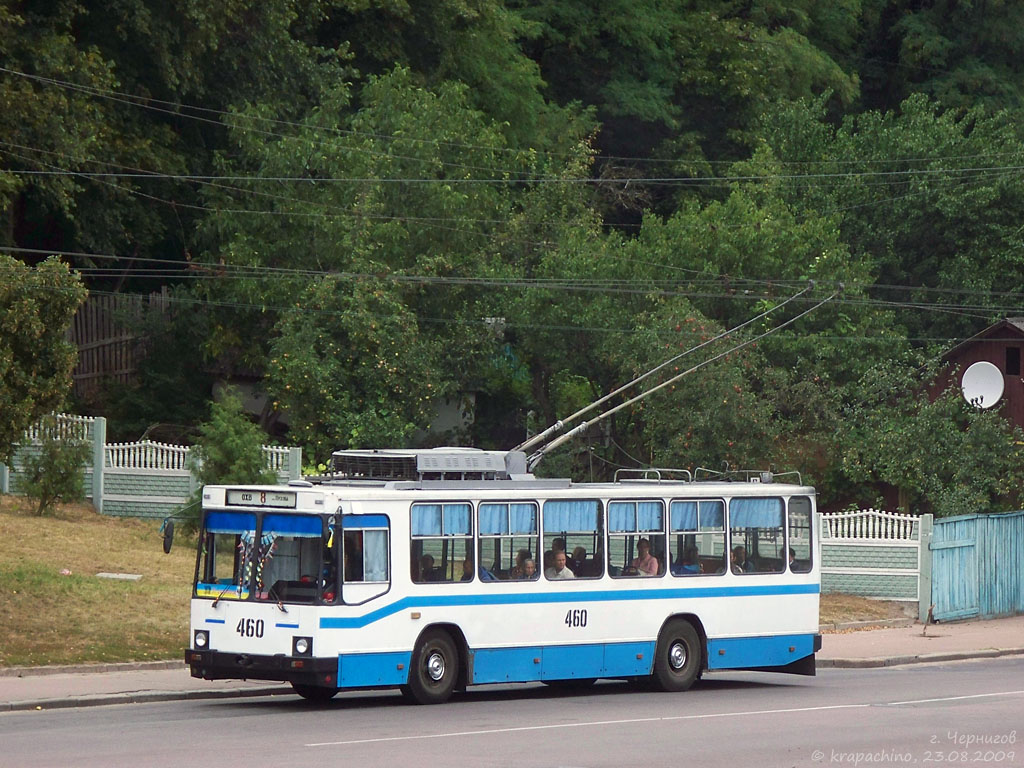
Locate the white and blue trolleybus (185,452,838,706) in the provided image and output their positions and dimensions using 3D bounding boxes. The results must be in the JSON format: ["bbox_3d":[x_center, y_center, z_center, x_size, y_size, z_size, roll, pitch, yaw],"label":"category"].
[{"bbox_3d":[0.107,2.667,76.299,2.500,3.503,11.407,1,0,39],"label":"white and blue trolleybus"}]

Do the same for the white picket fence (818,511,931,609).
[{"bbox_3d":[6.270,3.122,92.100,2.100,1.850,0.170,1,0,23],"label":"white picket fence"}]

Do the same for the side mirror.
[{"bbox_3d":[-4.679,2.093,72.594,0.080,0.450,0.220,7,-1,-22],"label":"side mirror"}]

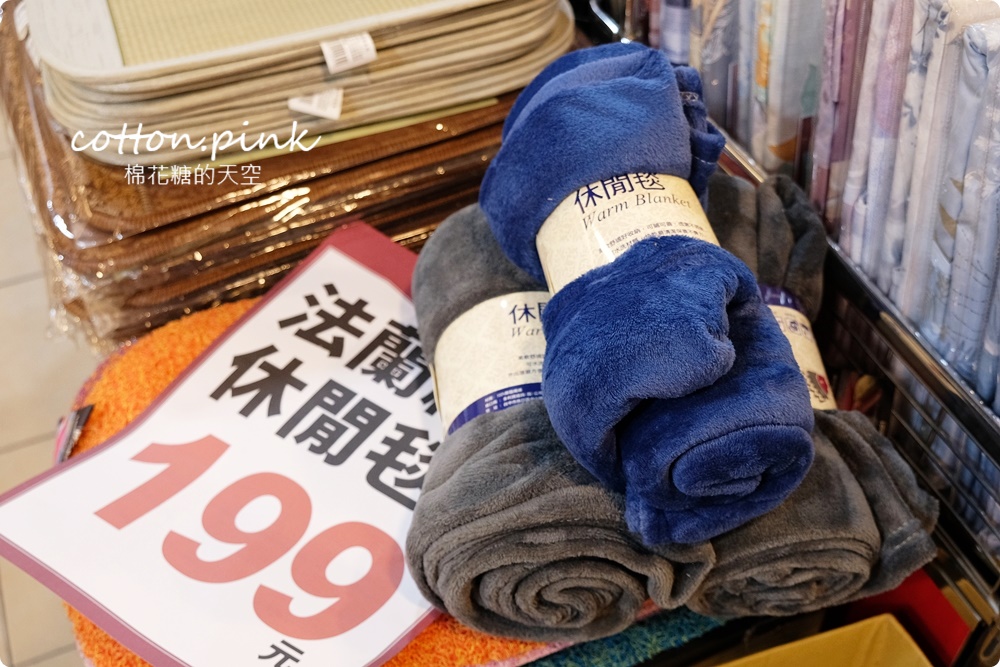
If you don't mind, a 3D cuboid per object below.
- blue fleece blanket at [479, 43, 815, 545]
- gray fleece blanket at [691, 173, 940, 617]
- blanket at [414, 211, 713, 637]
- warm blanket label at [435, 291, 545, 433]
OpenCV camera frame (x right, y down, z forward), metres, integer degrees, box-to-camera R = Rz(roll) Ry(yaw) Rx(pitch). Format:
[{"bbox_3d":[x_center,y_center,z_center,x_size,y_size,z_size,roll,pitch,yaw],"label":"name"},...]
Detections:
[{"bbox_3d":[0.087,-0.035,0.652,0.144,0.144,0.324,-9,52,-11],"label":"blue fleece blanket"},{"bbox_3d":[0.201,0.028,0.769,0.165,0.150,0.342,-1,43,-1],"label":"gray fleece blanket"},{"bbox_3d":[0.027,0.049,0.746,0.171,0.161,0.318,-2,40,-2],"label":"blanket"},{"bbox_3d":[0.022,0.055,0.739,0.150,0.141,0.120,2,40,-6],"label":"warm blanket label"}]

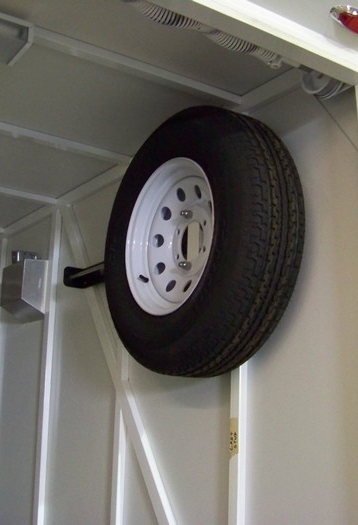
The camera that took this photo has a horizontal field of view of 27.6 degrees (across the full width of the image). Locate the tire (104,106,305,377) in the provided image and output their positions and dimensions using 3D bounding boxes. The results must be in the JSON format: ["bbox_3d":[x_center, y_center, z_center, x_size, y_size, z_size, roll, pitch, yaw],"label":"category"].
[{"bbox_3d":[0.041,-0.054,1.945,0.212,0.716,0.716,10,-17,-33],"label":"tire"}]

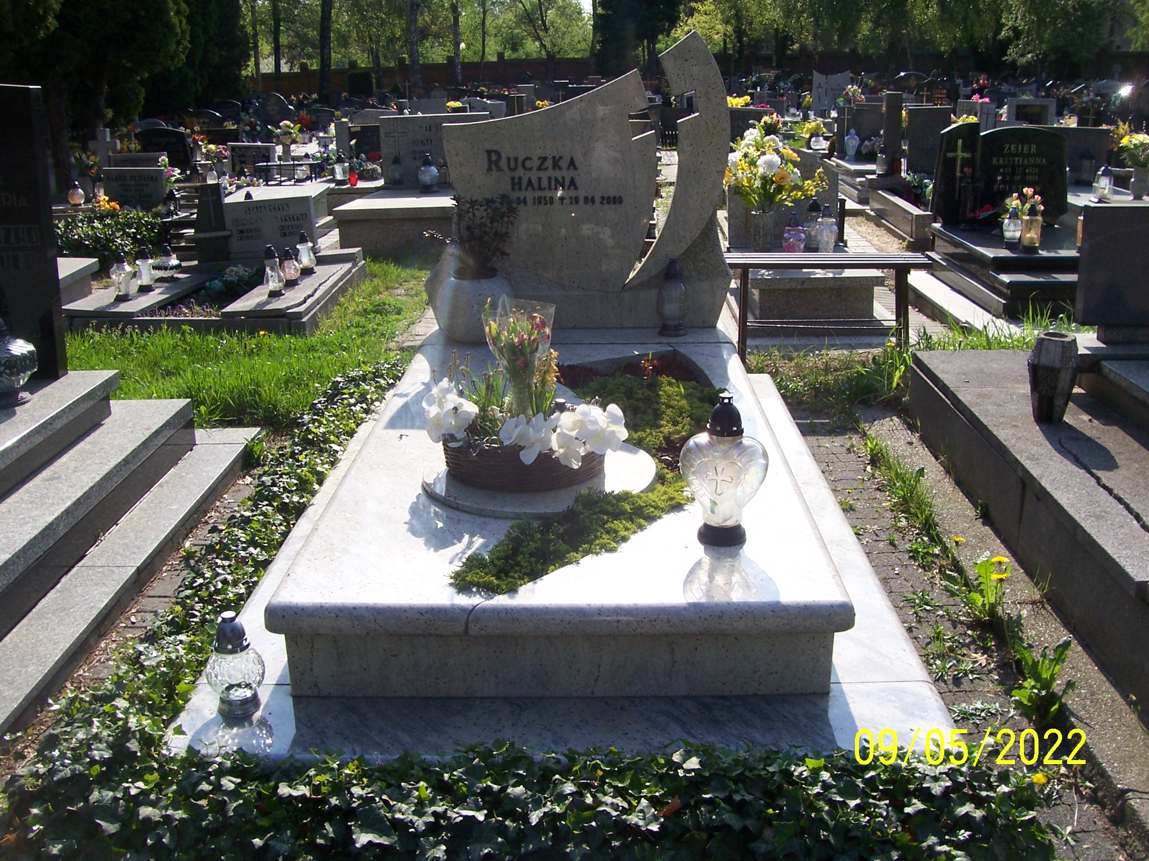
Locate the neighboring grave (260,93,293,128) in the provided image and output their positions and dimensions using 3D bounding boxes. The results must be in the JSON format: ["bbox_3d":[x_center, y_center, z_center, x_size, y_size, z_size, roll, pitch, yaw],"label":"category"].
[{"bbox_3d":[-4.225,-4.459,15.887,0.555,0.572,0.130,-1,18,0],"label":"neighboring grave"}]

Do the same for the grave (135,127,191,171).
[{"bbox_3d":[-4.663,-3.168,12.807,0.701,0.539,0.120,-1,18,-1],"label":"grave"}]

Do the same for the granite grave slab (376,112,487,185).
[{"bbox_3d":[-1.162,-2.348,9.428,0.901,0.568,0.130,-2,18,-5],"label":"granite grave slab"}]

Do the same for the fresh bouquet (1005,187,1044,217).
[{"bbox_3d":[2.659,-1.338,6.677,0.220,0.200,0.190,-1,18,0],"label":"fresh bouquet"}]

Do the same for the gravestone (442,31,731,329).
[{"bbox_3d":[0.027,-0.847,3.866,1.005,0.970,0.190,0,19,1],"label":"gravestone"}]

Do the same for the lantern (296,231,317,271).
[{"bbox_3d":[-1.460,-0.983,6.150,0.115,0.216,0.115,-1,18,0],"label":"lantern"}]

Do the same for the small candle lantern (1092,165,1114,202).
[{"bbox_3d":[3.232,-1.502,6.862,0.126,0.214,0.126,0,19,2],"label":"small candle lantern"}]

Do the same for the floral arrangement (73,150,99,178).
[{"bbox_3d":[-4.276,-2.339,9.887,0.230,0.250,0.210,-1,18,0],"label":"floral arrangement"}]

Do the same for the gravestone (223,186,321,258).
[{"bbox_3d":[-1.976,-1.336,7.418,0.580,0.385,0.140,-4,19,-9],"label":"gravestone"}]

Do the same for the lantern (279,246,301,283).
[{"bbox_3d":[-1.466,-0.845,5.786,0.104,0.188,0.104,0,19,2],"label":"lantern"}]

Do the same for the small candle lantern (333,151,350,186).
[{"bbox_3d":[-1.858,-2.095,9.000,0.127,0.260,0.127,-1,18,0],"label":"small candle lantern"}]

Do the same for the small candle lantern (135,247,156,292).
[{"bbox_3d":[-2.514,-0.945,6.570,0.115,0.247,0.115,-1,18,0],"label":"small candle lantern"}]

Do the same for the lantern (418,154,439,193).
[{"bbox_3d":[-1.047,-1.851,8.100,0.154,0.264,0.154,-1,18,0],"label":"lantern"}]

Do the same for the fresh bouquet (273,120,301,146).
[{"bbox_3d":[-3.313,-3.436,13.000,0.322,0.281,0.296,-1,18,0],"label":"fresh bouquet"}]

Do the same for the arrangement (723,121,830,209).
[{"bbox_3d":[1.193,-1.564,6.635,0.560,0.500,0.420,-1,18,0],"label":"arrangement"}]

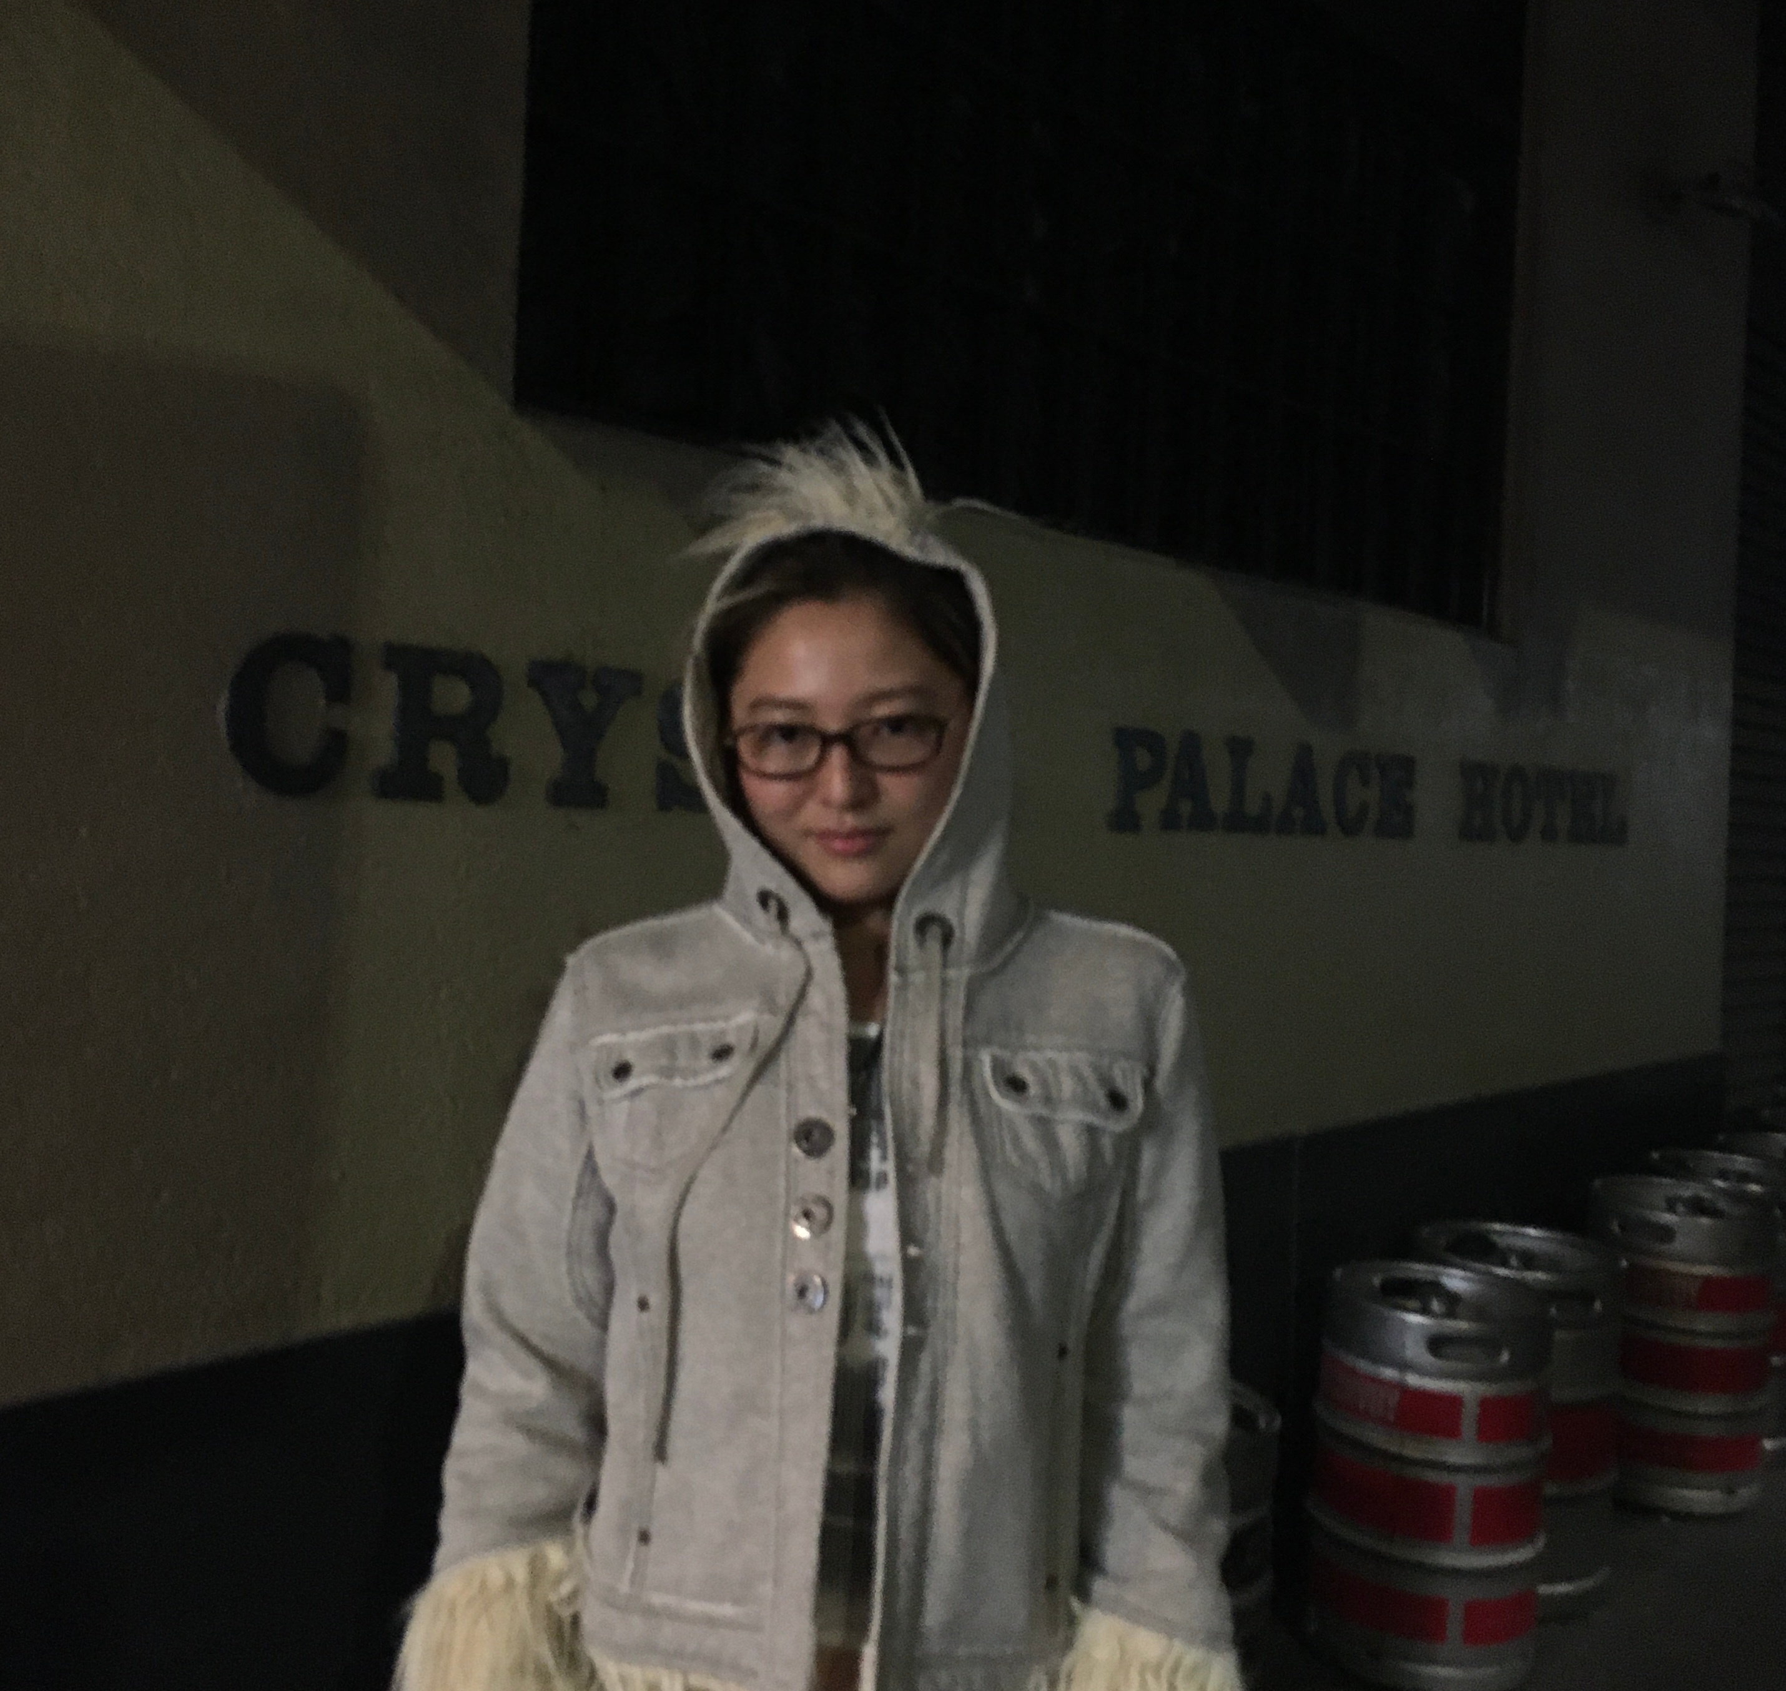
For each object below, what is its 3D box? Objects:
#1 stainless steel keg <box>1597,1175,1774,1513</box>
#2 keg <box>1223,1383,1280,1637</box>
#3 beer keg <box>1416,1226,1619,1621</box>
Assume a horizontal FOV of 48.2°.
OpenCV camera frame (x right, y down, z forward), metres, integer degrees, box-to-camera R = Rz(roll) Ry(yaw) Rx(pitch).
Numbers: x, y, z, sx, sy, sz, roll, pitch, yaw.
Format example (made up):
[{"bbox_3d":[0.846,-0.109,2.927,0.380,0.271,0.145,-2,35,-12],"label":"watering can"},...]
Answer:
[{"bbox_3d":[1.651,1.046,4.208,0.385,0.605,0.385,3,1,21],"label":"stainless steel keg"},{"bbox_3d":[0.482,1.145,3.495,0.380,0.345,0.380,2,1,8],"label":"keg"},{"bbox_3d":[1.114,1.031,3.618,0.385,0.605,0.385,3,1,17],"label":"beer keg"}]

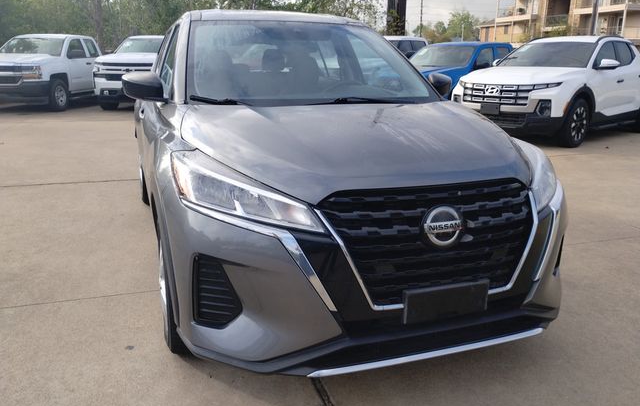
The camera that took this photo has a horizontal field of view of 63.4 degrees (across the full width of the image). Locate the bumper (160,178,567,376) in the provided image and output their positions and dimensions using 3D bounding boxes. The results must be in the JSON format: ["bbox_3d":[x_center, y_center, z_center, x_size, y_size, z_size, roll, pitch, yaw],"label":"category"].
[{"bbox_3d":[0.325,0.204,1.908,1.720,0.560,0.540,-5,16,-18],"label":"bumper"}]

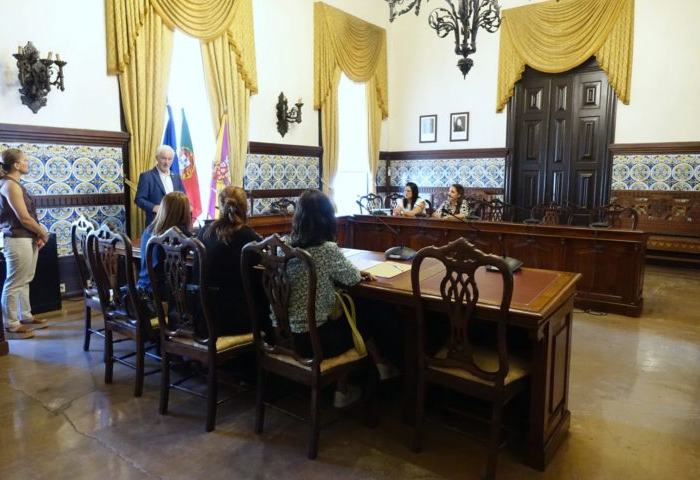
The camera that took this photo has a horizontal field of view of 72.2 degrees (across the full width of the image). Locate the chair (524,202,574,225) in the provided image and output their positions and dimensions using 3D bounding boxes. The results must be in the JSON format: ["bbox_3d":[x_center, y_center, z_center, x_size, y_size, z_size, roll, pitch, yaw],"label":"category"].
[{"bbox_3d":[2.459,0.086,5.930,0.540,1.110,0.540,5,9,33],"label":"chair"}]

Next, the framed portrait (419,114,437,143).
[{"bbox_3d":[1.599,-2.255,9.786,0.385,0.540,0.030,6,9,37],"label":"framed portrait"}]

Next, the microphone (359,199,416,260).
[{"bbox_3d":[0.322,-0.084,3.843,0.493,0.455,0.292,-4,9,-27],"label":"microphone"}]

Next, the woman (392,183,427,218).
[{"bbox_3d":[0.901,-0.193,7.267,0.720,1.310,0.500,-7,11,-44],"label":"woman"}]

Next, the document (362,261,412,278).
[{"bbox_3d":[0.265,0.204,3.258,0.250,0.012,0.440,4,8,28],"label":"document"}]

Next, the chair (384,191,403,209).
[{"bbox_3d":[0.625,-0.201,8.043,0.530,1.120,0.520,6,10,37],"label":"chair"}]

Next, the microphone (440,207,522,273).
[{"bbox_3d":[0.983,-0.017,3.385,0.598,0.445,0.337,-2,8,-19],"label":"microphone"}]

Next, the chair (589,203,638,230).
[{"bbox_3d":[3.032,0.126,5.633,0.530,1.120,0.520,6,10,37],"label":"chair"}]

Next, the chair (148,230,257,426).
[{"bbox_3d":[-0.819,0.467,2.892,0.540,1.130,0.550,5,9,31],"label":"chair"}]

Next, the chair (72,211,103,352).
[{"bbox_3d":[-1.856,0.342,3.874,0.530,1.130,0.510,6,10,39],"label":"chair"}]

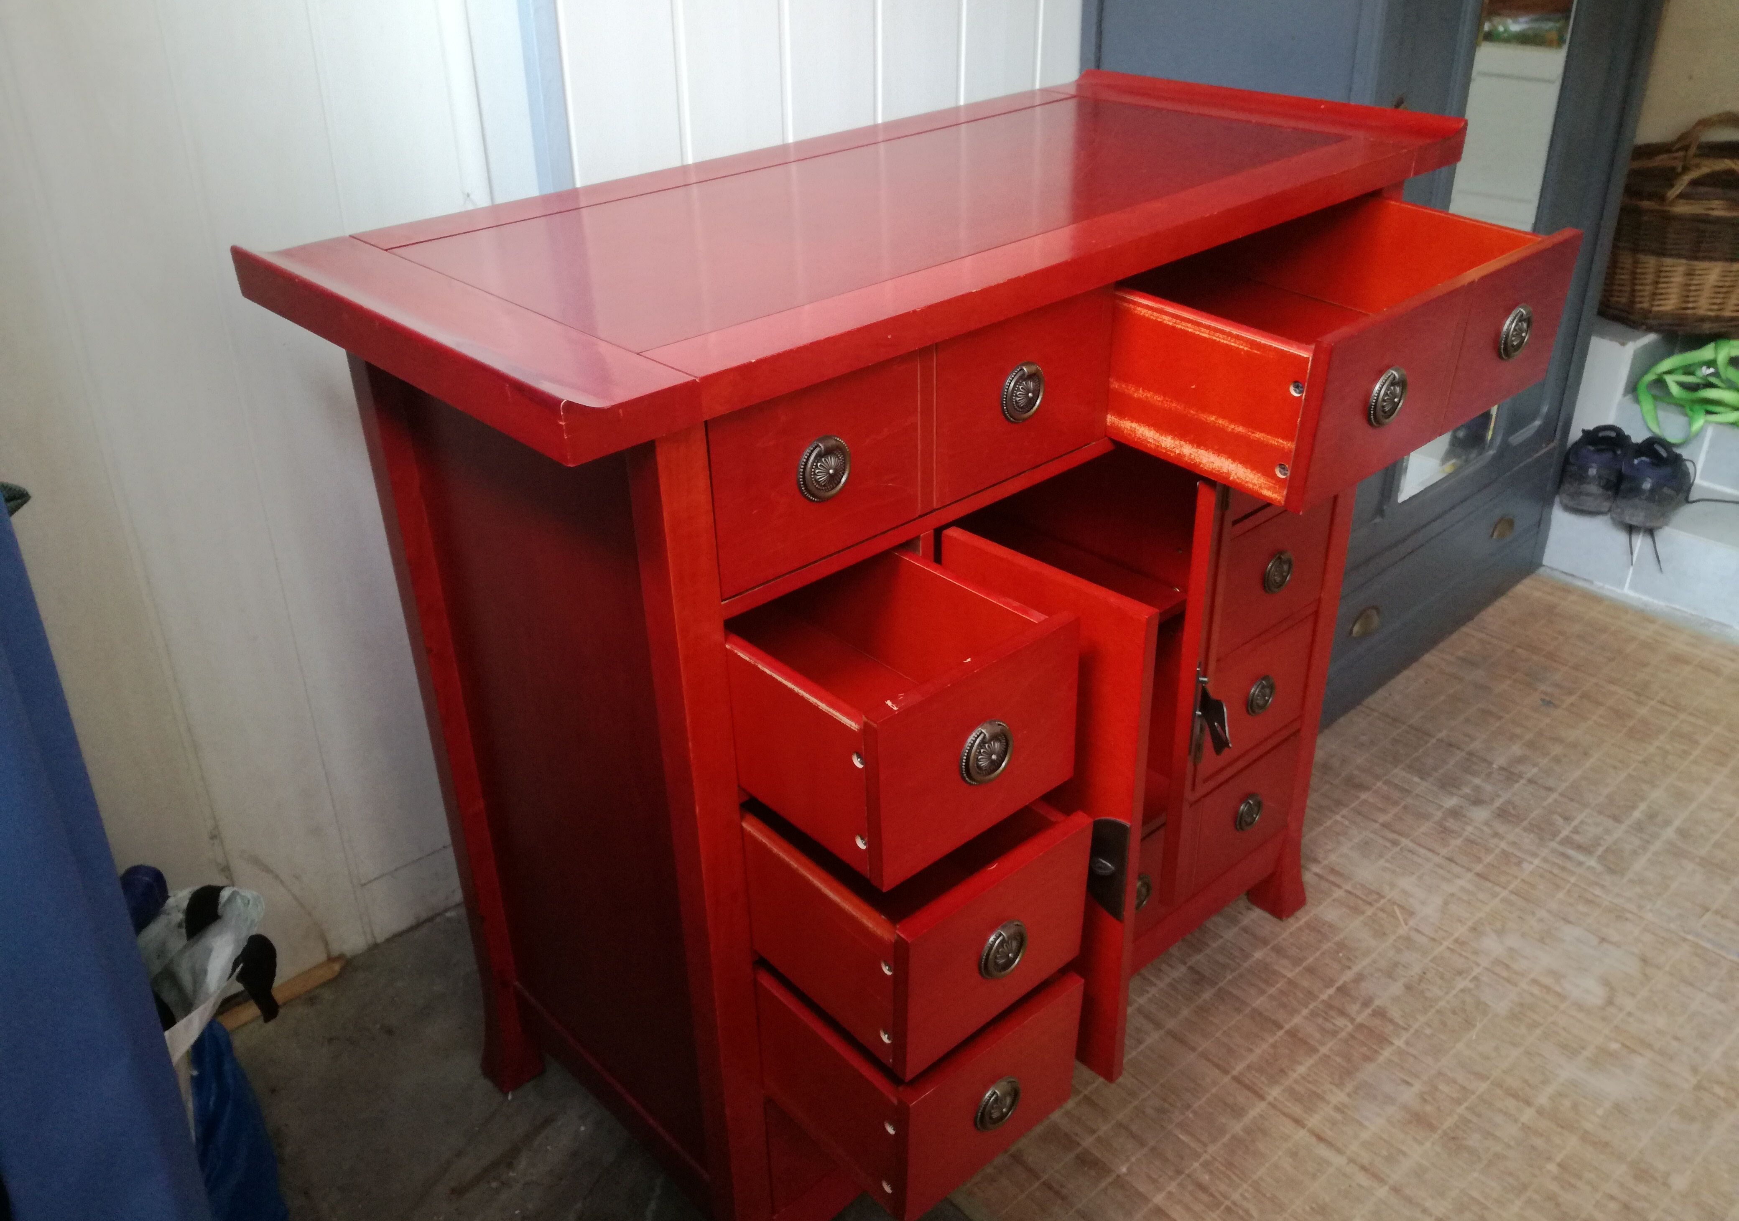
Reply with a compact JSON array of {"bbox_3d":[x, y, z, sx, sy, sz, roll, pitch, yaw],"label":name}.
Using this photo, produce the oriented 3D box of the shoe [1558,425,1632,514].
[{"bbox_3d":[1.436,-0.287,2.660,0.100,0.099,0.265,17,35,30],"label":"shoe"}]

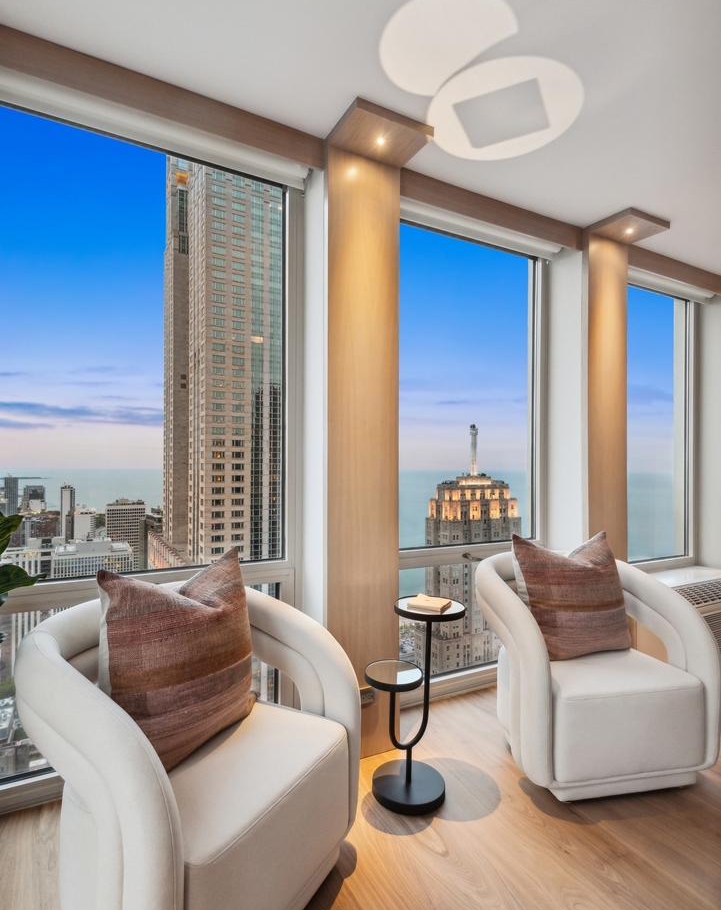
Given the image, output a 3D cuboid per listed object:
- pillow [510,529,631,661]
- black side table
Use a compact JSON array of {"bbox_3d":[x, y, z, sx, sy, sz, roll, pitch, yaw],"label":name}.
[{"bbox_3d":[0.960,0.622,2.188,0.496,0.515,0.180,0,-21,-15],"label":"pillow"},{"bbox_3d":[0.207,0.903,1.784,0.404,0.676,0.265,0,0,-28],"label":"black side table"}]

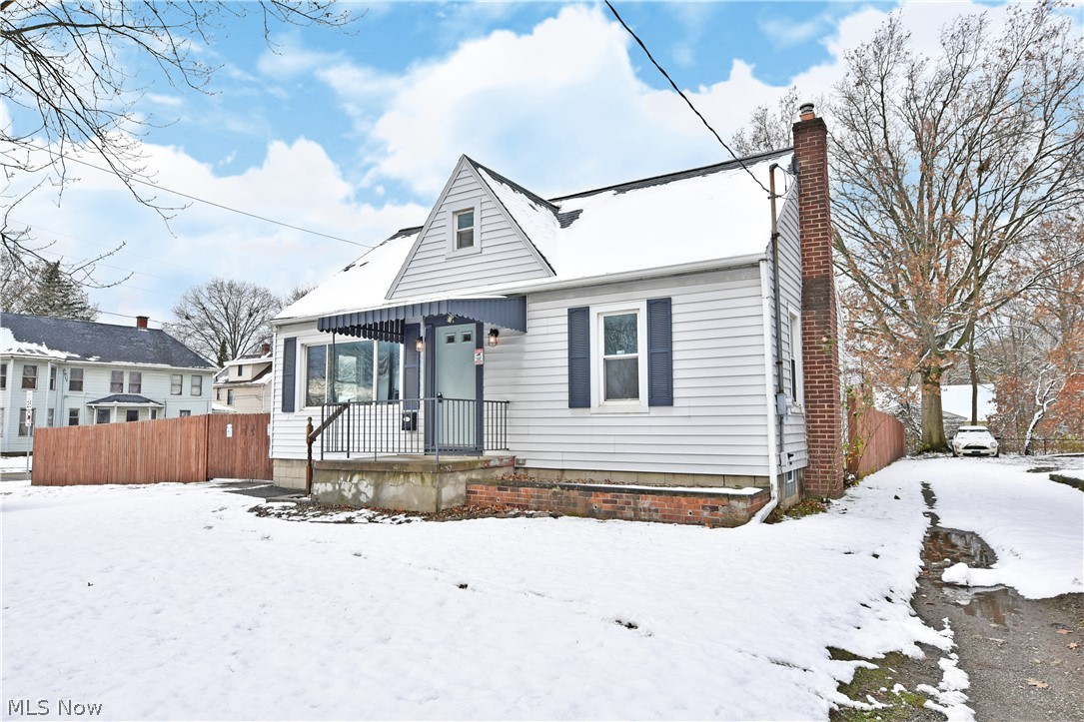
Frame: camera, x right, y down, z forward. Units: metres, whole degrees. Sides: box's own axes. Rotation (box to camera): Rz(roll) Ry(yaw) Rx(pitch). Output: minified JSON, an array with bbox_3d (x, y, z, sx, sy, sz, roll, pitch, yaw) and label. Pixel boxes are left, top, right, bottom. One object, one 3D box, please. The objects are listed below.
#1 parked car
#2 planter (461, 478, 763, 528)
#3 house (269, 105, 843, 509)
[{"bbox_3d":[20.105,3.728,29.434,1.760,1.420,3.720,-3,-6,32],"label":"parked car"},{"bbox_3d":[0.861,1.882,8.687,4.220,0.420,0.920,-3,-6,32],"label":"planter"},{"bbox_3d":[0.573,-0.840,13.724,10.700,6.550,8.400,-3,-6,32],"label":"house"}]

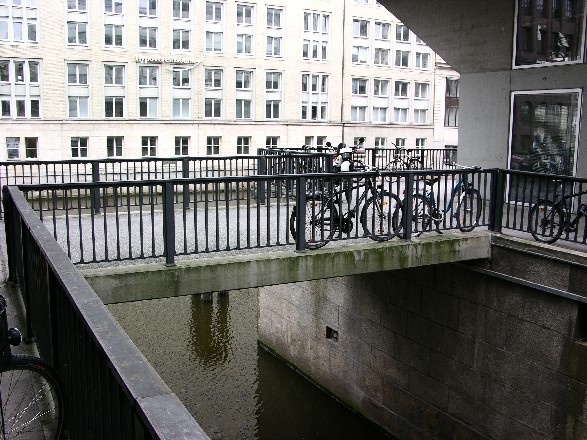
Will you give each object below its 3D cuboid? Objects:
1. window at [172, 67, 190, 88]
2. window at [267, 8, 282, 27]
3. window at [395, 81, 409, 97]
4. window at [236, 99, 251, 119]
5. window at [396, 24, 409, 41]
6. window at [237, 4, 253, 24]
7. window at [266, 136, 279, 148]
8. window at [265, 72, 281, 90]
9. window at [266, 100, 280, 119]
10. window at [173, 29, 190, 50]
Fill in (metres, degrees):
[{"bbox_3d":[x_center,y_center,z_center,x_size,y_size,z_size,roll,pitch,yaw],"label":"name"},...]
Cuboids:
[{"bbox_3d":[-9.891,-12.585,52.405,1.600,1.850,0.200,-4,10,-24],"label":"window"},{"bbox_3d":[-1.828,-19.856,58.530,1.760,1.910,0.250,-4,9,-26],"label":"window"},{"bbox_3d":[12.224,-14.627,66.616,2.030,1.860,0.250,-4,9,-26],"label":"window"},{"bbox_3d":[-4.652,-10.374,55.211,1.450,1.800,0.200,-4,10,-24],"label":"window"},{"bbox_3d":[12.619,-21.563,68.387,2.050,2.090,0.200,-4,10,-28],"label":"window"},{"bbox_3d":[-4.357,-18.185,52.570,1.540,1.760,0.200,-4,10,-28],"label":"window"},{"bbox_3d":[-2.082,-7.565,60.257,1.530,1.860,0.250,-4,9,-26],"label":"window"},{"bbox_3d":[-2.091,-14.300,61.269,1.800,1.860,0.200,-4,10,-28],"label":"window"},{"bbox_3d":[-2.106,-11.490,61.703,1.800,1.980,0.200,-4,10,-28],"label":"window"},{"bbox_3d":[-10.274,-16.540,54.650,1.760,2.010,0.250,-4,9,-26],"label":"window"}]

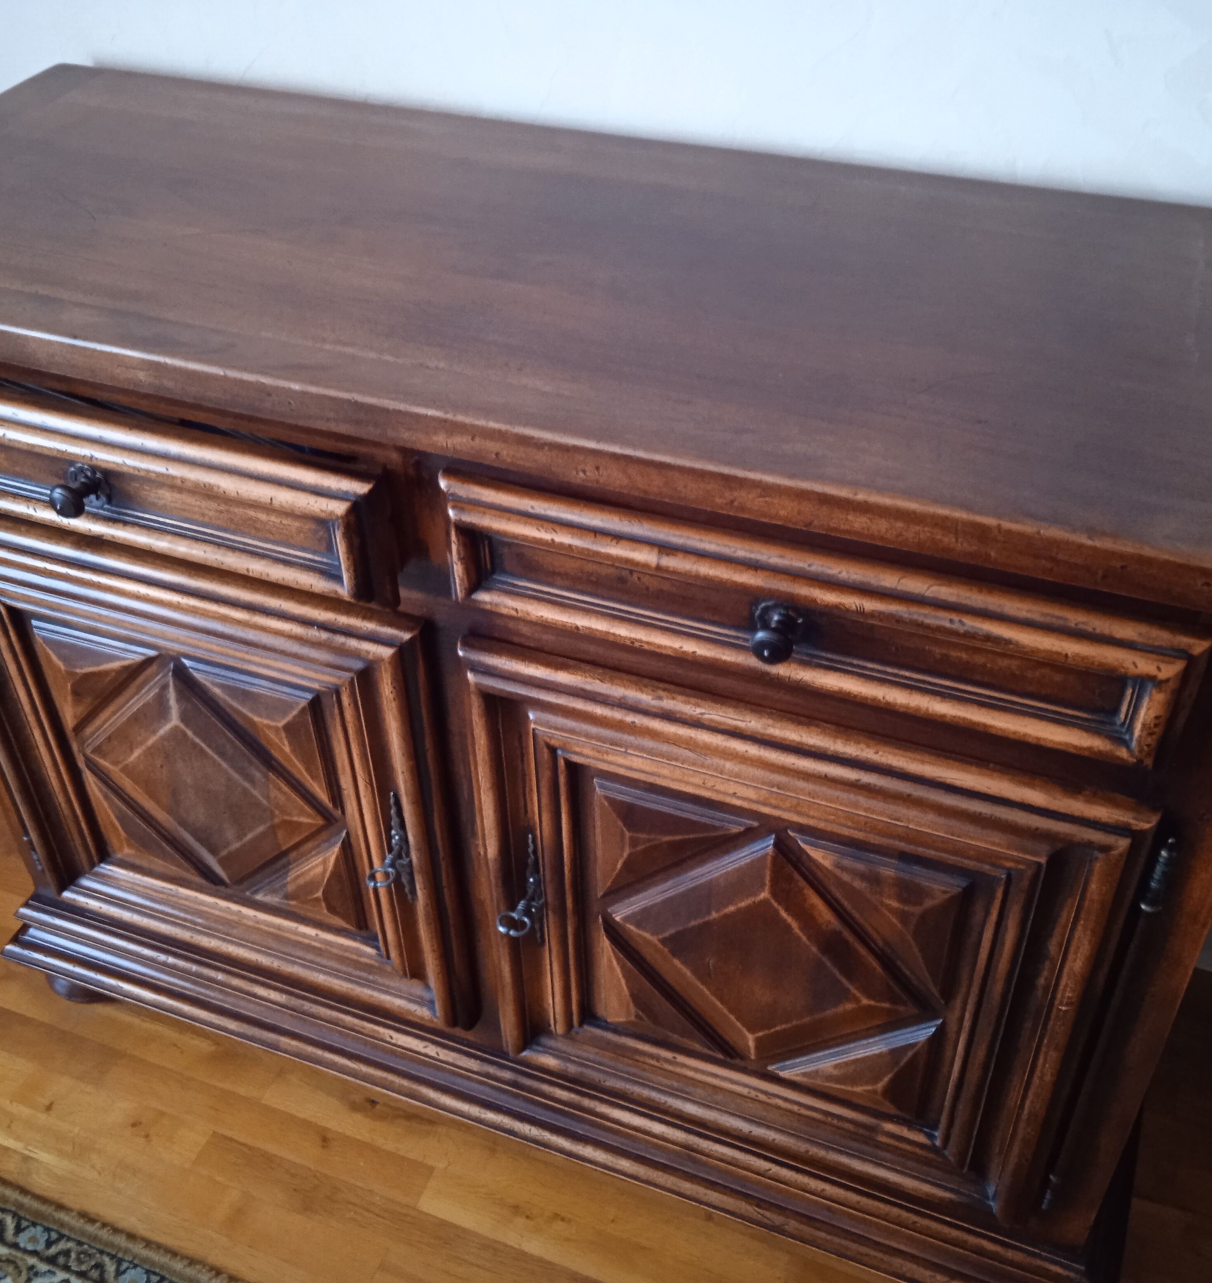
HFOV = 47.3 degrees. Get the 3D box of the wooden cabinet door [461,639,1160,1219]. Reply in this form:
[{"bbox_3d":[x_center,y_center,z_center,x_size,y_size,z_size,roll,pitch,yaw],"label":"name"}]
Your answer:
[{"bbox_3d":[0.138,0.260,1.177,0.522,0.515,0.044,14,42,18],"label":"wooden cabinet door"}]

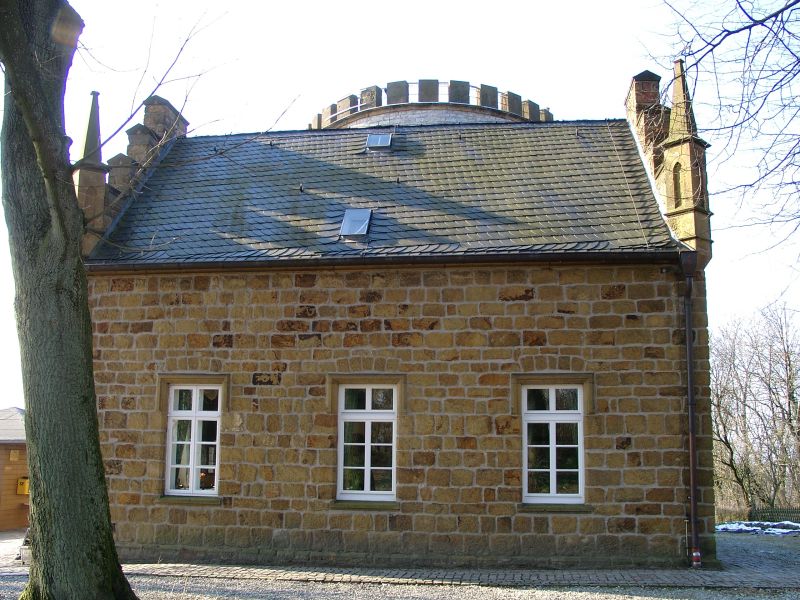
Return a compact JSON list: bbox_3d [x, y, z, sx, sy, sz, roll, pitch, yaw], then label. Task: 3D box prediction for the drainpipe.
[{"bbox_3d":[3.988,1.440,10.708,0.200,4.281,0.200,-1,-6,8],"label":"drainpipe"}]

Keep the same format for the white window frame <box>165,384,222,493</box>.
[{"bbox_3d":[-3.091,2.118,11.912,0.860,1.649,0.120,-1,-6,8],"label":"white window frame"}]

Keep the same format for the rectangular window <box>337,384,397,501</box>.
[{"bbox_3d":[-0.468,2.089,11.559,0.872,1.682,0.120,-1,-6,8],"label":"rectangular window"}]

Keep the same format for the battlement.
[{"bbox_3d":[1.468,-7.551,36.983,11.188,1.134,11.188,0,-6,2],"label":"battlement"}]

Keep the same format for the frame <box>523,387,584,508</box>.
[{"bbox_3d":[2.176,2.049,11.204,0.879,1.665,0.120,-1,-6,8],"label":"frame"}]

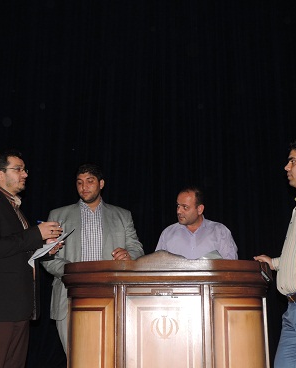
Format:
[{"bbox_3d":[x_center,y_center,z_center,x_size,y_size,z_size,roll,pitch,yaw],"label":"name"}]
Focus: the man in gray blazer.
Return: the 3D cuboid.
[{"bbox_3d":[-0.324,0.724,3.230,0.600,1.770,0.420,0,-13,-7],"label":"man in gray blazer"}]

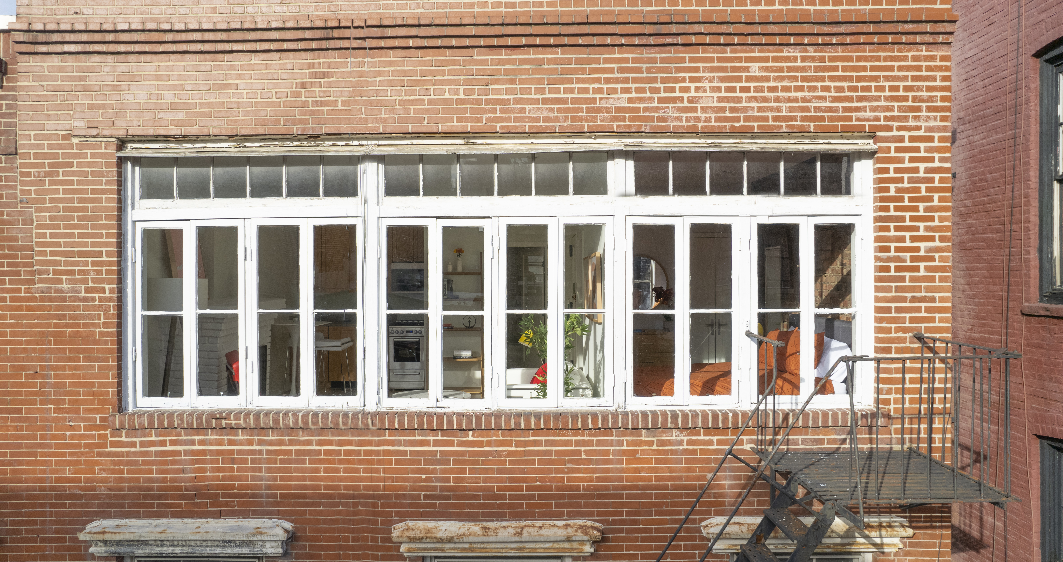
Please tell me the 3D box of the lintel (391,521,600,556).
[{"bbox_3d":[-0.254,1.951,4.883,1.566,0.247,0.150,0,0,1],"label":"lintel"}]

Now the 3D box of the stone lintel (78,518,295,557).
[{"bbox_3d":[-2.585,1.960,4.915,1.597,0.259,0.150,0,0,1],"label":"stone lintel"}]

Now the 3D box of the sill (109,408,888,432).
[{"bbox_3d":[-0.269,1.057,4.981,5.875,0.114,0.170,0,0,1],"label":"sill"}]

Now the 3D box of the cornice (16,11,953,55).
[{"bbox_3d":[-0.393,-1.869,4.921,7.131,0.209,0.100,0,0,1],"label":"cornice"}]

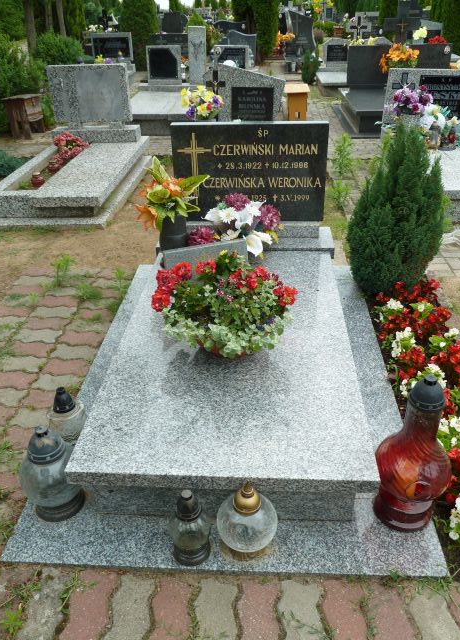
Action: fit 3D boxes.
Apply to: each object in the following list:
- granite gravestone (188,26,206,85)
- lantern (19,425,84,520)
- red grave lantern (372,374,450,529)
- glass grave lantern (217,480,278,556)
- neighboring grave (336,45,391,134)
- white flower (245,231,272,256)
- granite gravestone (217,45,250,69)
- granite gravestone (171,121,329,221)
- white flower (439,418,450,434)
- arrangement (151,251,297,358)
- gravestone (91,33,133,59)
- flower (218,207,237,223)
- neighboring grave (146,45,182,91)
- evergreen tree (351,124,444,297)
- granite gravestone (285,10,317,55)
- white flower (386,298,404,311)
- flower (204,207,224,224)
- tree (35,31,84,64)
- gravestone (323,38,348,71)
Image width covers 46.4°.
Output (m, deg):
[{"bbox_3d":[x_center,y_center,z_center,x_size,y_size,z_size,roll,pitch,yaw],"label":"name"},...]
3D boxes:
[{"bbox_3d":[-0.442,-3.679,7.460,0.235,0.710,0.170,0,31,4],"label":"granite gravestone"},{"bbox_3d":[-0.519,0.433,1.552,0.180,0.290,0.180,0,31,4],"label":"lantern"},{"bbox_3d":[0.506,0.349,1.479,0.210,0.500,0.210,0,32,4],"label":"red grave lantern"},{"bbox_3d":[0.047,0.520,1.462,0.165,0.260,0.165,0,32,4],"label":"glass grave lantern"},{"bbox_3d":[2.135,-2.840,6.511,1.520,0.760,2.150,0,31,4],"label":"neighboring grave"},{"bbox_3d":[0.136,-0.366,2.566,0.115,0.100,0.100,0,32,4],"label":"white flower"},{"bbox_3d":[0.045,-3.566,7.448,0.480,0.490,0.120,0,31,4],"label":"granite gravestone"},{"bbox_3d":[0.104,-0.760,2.779,0.776,0.497,0.075,0,30,4],"label":"granite gravestone"},{"bbox_3d":[0.699,0.348,1.751,0.042,0.045,0.040,0,31,4],"label":"white flower"},{"bbox_3d":[-0.014,-0.068,1.939,0.500,0.360,0.450,0,32,4],"label":"arrangement"},{"bbox_3d":[-2.122,-4.982,9.788,0.740,0.490,0.130,0,31,4],"label":"gravestone"},{"bbox_3d":[-0.013,-0.534,2.729,0.085,0.075,0.050,0,31,4],"label":"flower"},{"bbox_3d":[-0.901,-3.571,7.511,0.470,0.490,0.120,0,31,4],"label":"neighboring grave"},{"bbox_3d":[0.836,-0.557,2.673,0.470,0.830,0.470,0,32,4],"label":"evergreen tree"},{"bbox_3d":[1.387,-5.554,10.403,0.535,0.787,0.140,-5,32,-4],"label":"granite gravestone"},{"bbox_3d":[0.761,-0.071,2.465,0.080,0.045,0.065,0,31,4],"label":"white flower"},{"bbox_3d":[-0.076,-0.513,2.630,0.085,0.075,0.075,0,32,4],"label":"flower"},{"bbox_3d":[-3.140,-4.976,10.179,0.850,0.940,0.800,0,31,4],"label":"tree"},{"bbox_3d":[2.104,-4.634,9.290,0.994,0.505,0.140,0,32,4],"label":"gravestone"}]

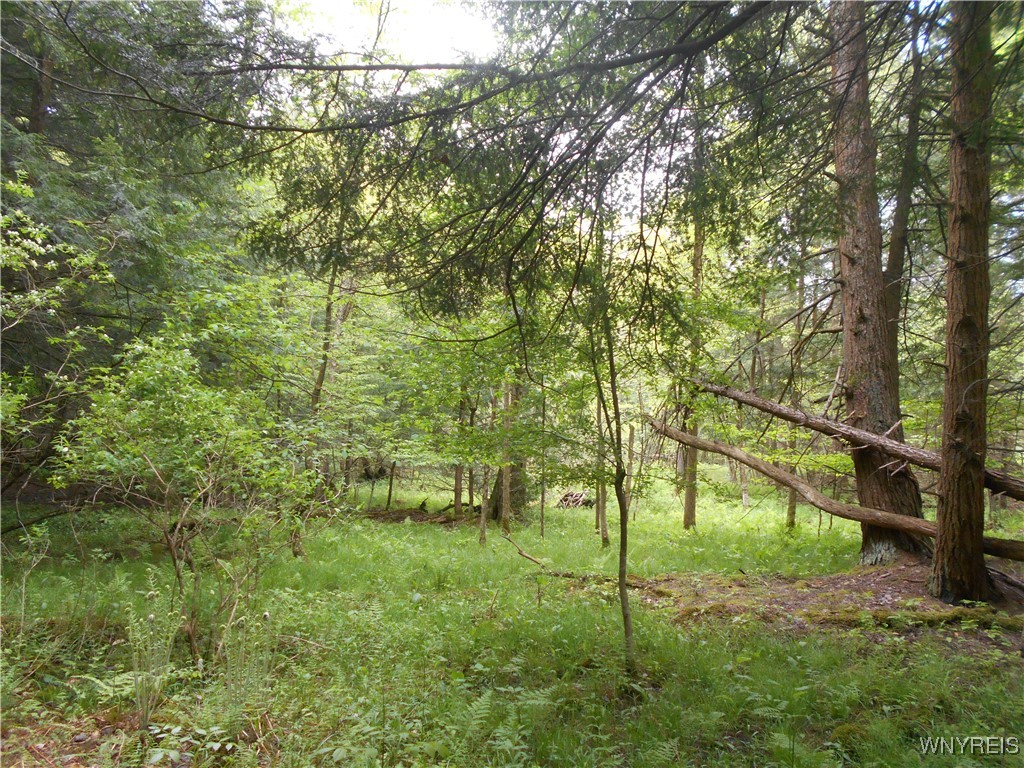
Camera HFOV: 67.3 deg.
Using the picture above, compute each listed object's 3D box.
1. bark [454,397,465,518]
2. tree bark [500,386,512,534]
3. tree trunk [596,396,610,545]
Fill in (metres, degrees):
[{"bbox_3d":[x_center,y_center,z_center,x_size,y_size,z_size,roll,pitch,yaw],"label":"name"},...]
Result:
[{"bbox_3d":[-0.810,1.116,12.033,0.125,1.904,0.125,1,-2,0],"label":"bark"},{"bbox_3d":[-0.063,1.015,10.233,0.115,1.964,0.115,0,-2,0],"label":"tree bark"},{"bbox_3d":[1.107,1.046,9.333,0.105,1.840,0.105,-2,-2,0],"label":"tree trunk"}]

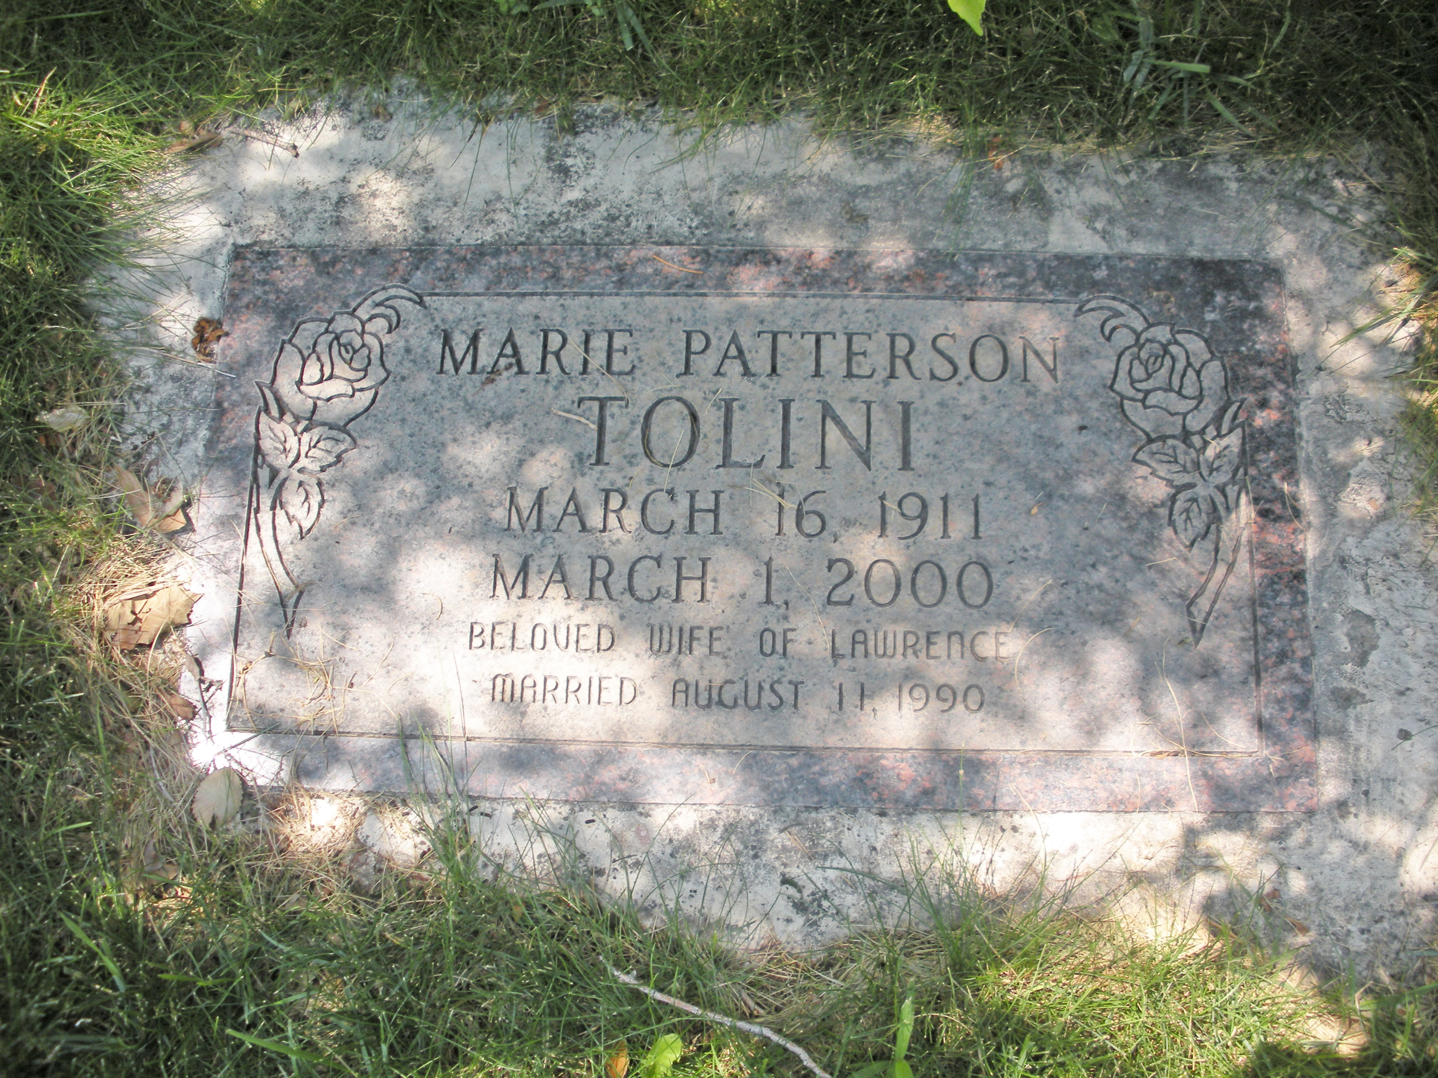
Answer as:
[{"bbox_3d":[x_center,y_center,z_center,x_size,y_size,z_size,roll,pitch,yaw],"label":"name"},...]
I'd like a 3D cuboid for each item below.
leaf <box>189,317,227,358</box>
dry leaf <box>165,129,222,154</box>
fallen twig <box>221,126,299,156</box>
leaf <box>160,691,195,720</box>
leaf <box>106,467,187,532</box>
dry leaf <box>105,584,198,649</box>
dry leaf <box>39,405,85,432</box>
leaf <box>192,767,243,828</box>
[{"bbox_3d":[-0.292,-0.114,0.830,0.019,0.012,0.022,14,78,4],"label":"leaf"},{"bbox_3d":[-0.310,-0.234,0.857,0.032,0.012,0.013,-4,77,0],"label":"dry leaf"},{"bbox_3d":[-0.270,-0.236,0.860,0.047,0.006,0.009,18,78,5],"label":"fallen twig"},{"bbox_3d":[-0.294,0.090,0.786,0.023,0.008,0.008,29,80,7],"label":"leaf"},{"bbox_3d":[-0.315,-0.023,0.807,0.033,0.018,0.042,-12,77,-2],"label":"leaf"},{"bbox_3d":[-0.308,0.043,0.794,0.048,0.014,0.027,-18,78,-3],"label":"dry leaf"},{"bbox_3d":[-0.372,-0.067,0.823,0.024,0.008,0.014,-22,78,-4],"label":"dry leaf"},{"bbox_3d":[-0.267,0.138,0.774,0.026,0.010,0.029,-12,77,-1],"label":"leaf"}]

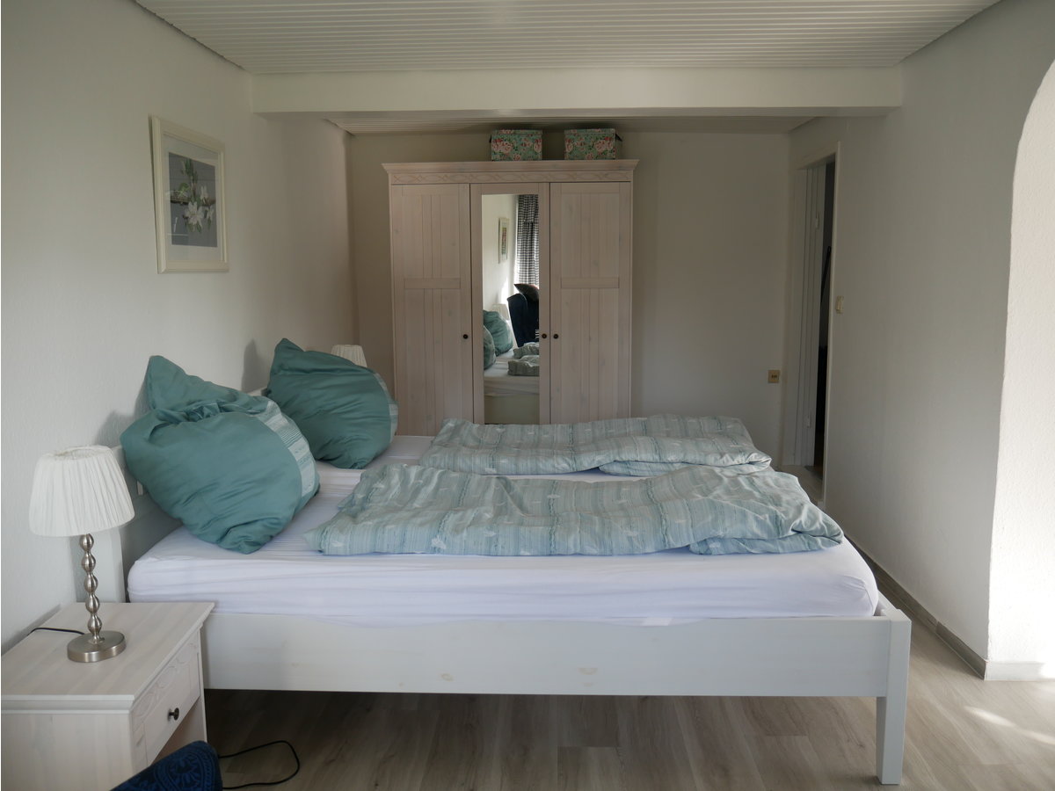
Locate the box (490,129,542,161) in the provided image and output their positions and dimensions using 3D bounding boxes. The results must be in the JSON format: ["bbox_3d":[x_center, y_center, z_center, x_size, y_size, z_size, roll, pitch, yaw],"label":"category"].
[{"bbox_3d":[-0.057,-1.466,5.090,0.296,0.189,0.270,0,8,4],"label":"box"}]

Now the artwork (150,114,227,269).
[{"bbox_3d":[-1.228,-0.705,3.126,0.030,0.500,0.609,0,8,2],"label":"artwork"}]

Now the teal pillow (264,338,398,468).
[{"bbox_3d":[-0.810,0.017,3.501,0.523,0.497,0.430,0,8,2],"label":"teal pillow"}]

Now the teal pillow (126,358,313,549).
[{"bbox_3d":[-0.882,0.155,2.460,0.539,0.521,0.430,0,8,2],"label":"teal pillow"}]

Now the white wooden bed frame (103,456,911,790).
[{"bbox_3d":[-0.080,0.462,3.187,2.233,0.928,1.840,0,8,2],"label":"white wooden bed frame"}]

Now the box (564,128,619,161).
[{"bbox_3d":[0.370,-1.465,5.067,0.294,0.188,0.270,0,8,4],"label":"box"}]

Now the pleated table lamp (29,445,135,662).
[{"bbox_3d":[-1.023,0.362,1.986,0.216,0.470,0.216,0,8,2],"label":"pleated table lamp"}]

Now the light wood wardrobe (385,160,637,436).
[{"bbox_3d":[-0.084,-0.393,5.338,1.476,2.007,0.550,0,8,4],"label":"light wood wardrobe"}]

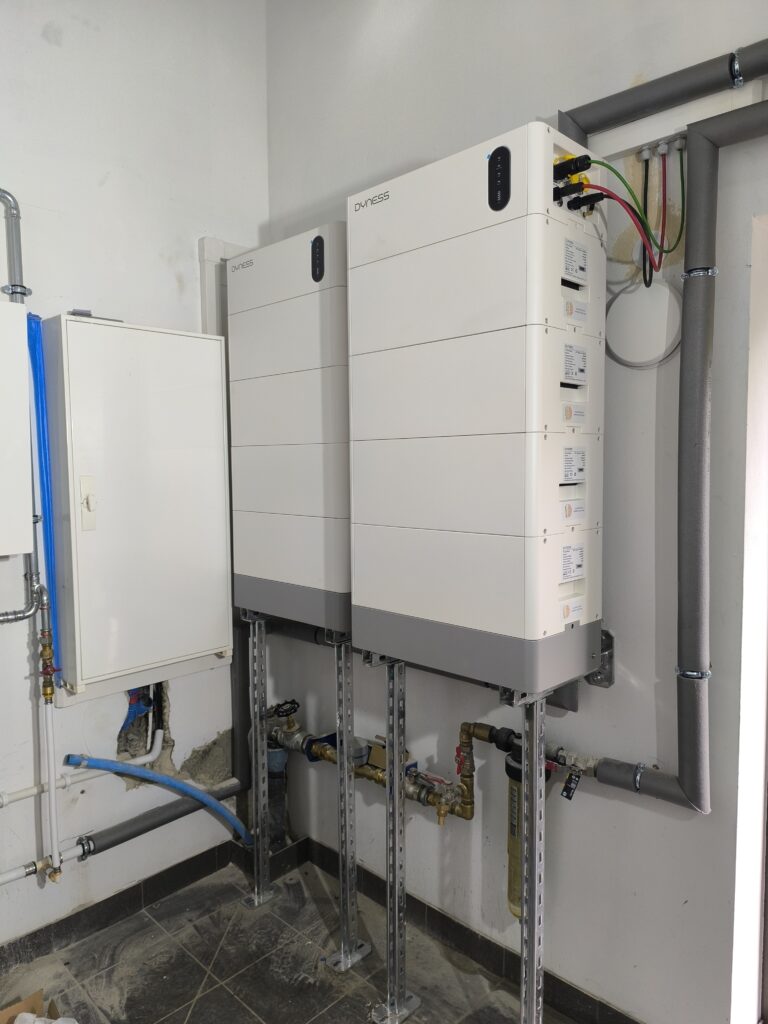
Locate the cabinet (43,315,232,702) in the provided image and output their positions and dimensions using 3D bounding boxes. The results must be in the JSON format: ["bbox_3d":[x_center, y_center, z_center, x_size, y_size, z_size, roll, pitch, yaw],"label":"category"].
[{"bbox_3d":[-0.799,-0.024,2.279,0.155,1.147,0.551,3,6,44],"label":"cabinet"}]

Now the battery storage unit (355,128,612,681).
[{"bbox_3d":[0.210,-0.219,1.715,0.589,1.183,0.291,3,6,44],"label":"battery storage unit"}]

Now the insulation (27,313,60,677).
[{"bbox_3d":[-1.032,-0.020,2.079,0.042,1.130,0.045,3,6,44],"label":"insulation"}]

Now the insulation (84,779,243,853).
[{"bbox_3d":[-0.753,1.061,2.421,0.060,0.060,0.580,3,6,44],"label":"insulation"}]

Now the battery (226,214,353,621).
[{"bbox_3d":[-0.227,-0.253,2.253,0.589,1.183,0.291,3,6,44],"label":"battery"}]

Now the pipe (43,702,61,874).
[{"bbox_3d":[-1.020,0.849,2.094,0.022,0.535,0.022,3,6,44],"label":"pipe"}]

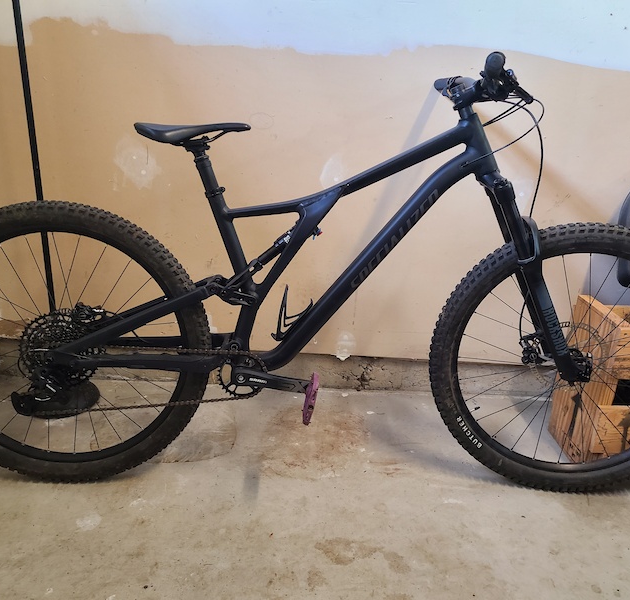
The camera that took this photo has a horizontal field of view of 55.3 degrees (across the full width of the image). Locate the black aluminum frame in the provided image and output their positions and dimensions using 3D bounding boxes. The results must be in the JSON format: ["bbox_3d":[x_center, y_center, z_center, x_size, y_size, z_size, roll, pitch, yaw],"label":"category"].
[{"bbox_3d":[-0.025,-0.123,1.449,1.245,0.666,0.167,2,13,-2],"label":"black aluminum frame"}]

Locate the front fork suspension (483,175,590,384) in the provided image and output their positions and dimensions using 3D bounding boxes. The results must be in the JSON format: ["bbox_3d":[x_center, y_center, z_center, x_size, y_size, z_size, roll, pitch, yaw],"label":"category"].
[{"bbox_3d":[0.544,-0.063,1.475,0.127,0.568,0.186,-16,14,12],"label":"front fork suspension"}]

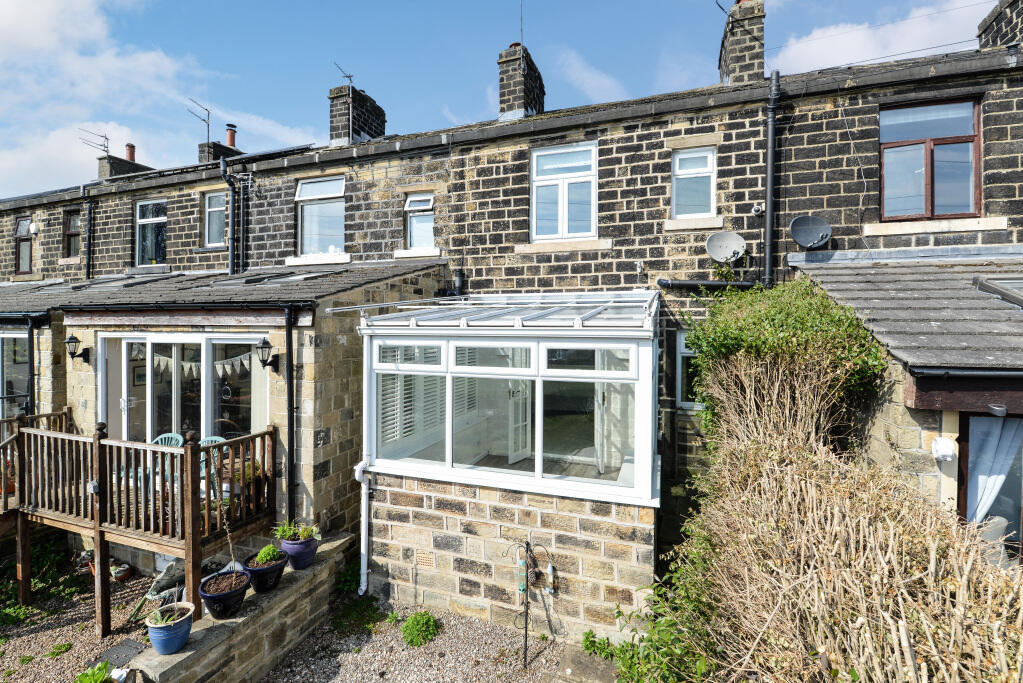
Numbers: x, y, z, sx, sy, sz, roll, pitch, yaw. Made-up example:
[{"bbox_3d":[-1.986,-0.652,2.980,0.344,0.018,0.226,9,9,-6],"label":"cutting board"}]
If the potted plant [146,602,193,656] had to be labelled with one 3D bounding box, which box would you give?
[{"bbox_3d":[-2.783,2.329,3.466,0.314,0.304,0.314,1,1,17],"label":"potted plant"}]

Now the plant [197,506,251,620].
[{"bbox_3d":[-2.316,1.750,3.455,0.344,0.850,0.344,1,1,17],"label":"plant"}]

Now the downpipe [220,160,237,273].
[{"bbox_3d":[-5.792,-2.491,8.730,0.120,2.300,0.330,1,1,17],"label":"downpipe"}]

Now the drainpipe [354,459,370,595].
[{"bbox_3d":[-1.815,2.258,5.186,0.157,1.637,0.137,1,1,17],"label":"drainpipe"}]

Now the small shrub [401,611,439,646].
[{"bbox_3d":[-0.925,2.993,4.508,0.353,0.235,0.314,1,1,17],"label":"small shrub"}]

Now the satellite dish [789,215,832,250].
[{"bbox_3d":[4.105,-1.492,5.835,0.519,0.456,0.353,0,1,13],"label":"satellite dish"}]

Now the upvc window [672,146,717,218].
[{"bbox_3d":[2.721,-2.350,6.335,0.600,1.020,0.100,1,1,17],"label":"upvc window"}]

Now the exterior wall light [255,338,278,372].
[{"bbox_3d":[-2.725,0.155,4.766,0.178,0.404,0.256,1,2,17],"label":"exterior wall light"}]

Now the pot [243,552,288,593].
[{"bbox_3d":[-2.189,2.063,3.806,0.346,0.215,0.346,0,1,0],"label":"pot"}]

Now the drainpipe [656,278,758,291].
[{"bbox_3d":[2.975,-0.865,6.493,1.450,0.127,0.137,1,1,17],"label":"drainpipe"}]

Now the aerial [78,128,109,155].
[{"bbox_3d":[-13.176,-6.394,13.413,0.400,0.670,0.820,1,1,17],"label":"aerial"}]

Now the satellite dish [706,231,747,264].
[{"bbox_3d":[3.107,-1.355,6.148,0.519,0.456,0.353,0,1,13],"label":"satellite dish"}]

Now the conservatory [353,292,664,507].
[{"bbox_3d":[0.273,0.290,5.402,2.960,2.090,3.140,1,1,17],"label":"conservatory"}]

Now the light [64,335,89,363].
[{"bbox_3d":[-5.873,0.089,5.758,0.178,0.404,0.256,1,2,17],"label":"light"}]

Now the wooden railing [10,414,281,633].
[{"bbox_3d":[-4.252,1.975,4.950,2.950,2.225,0.911,1,1,17],"label":"wooden railing"}]

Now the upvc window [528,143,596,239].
[{"bbox_3d":[0.881,-2.491,7.193,1.129,1.608,0.099,1,2,17],"label":"upvc window"}]

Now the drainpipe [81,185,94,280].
[{"bbox_3d":[-10.578,-2.709,10.618,0.095,2.308,0.200,1,2,17],"label":"drainpipe"}]

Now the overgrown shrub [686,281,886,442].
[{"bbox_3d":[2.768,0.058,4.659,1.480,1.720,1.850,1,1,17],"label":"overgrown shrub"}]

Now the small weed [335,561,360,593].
[{"bbox_3d":[-1.972,2.832,5.144,0.316,0.276,0.316,1,2,17],"label":"small weed"}]

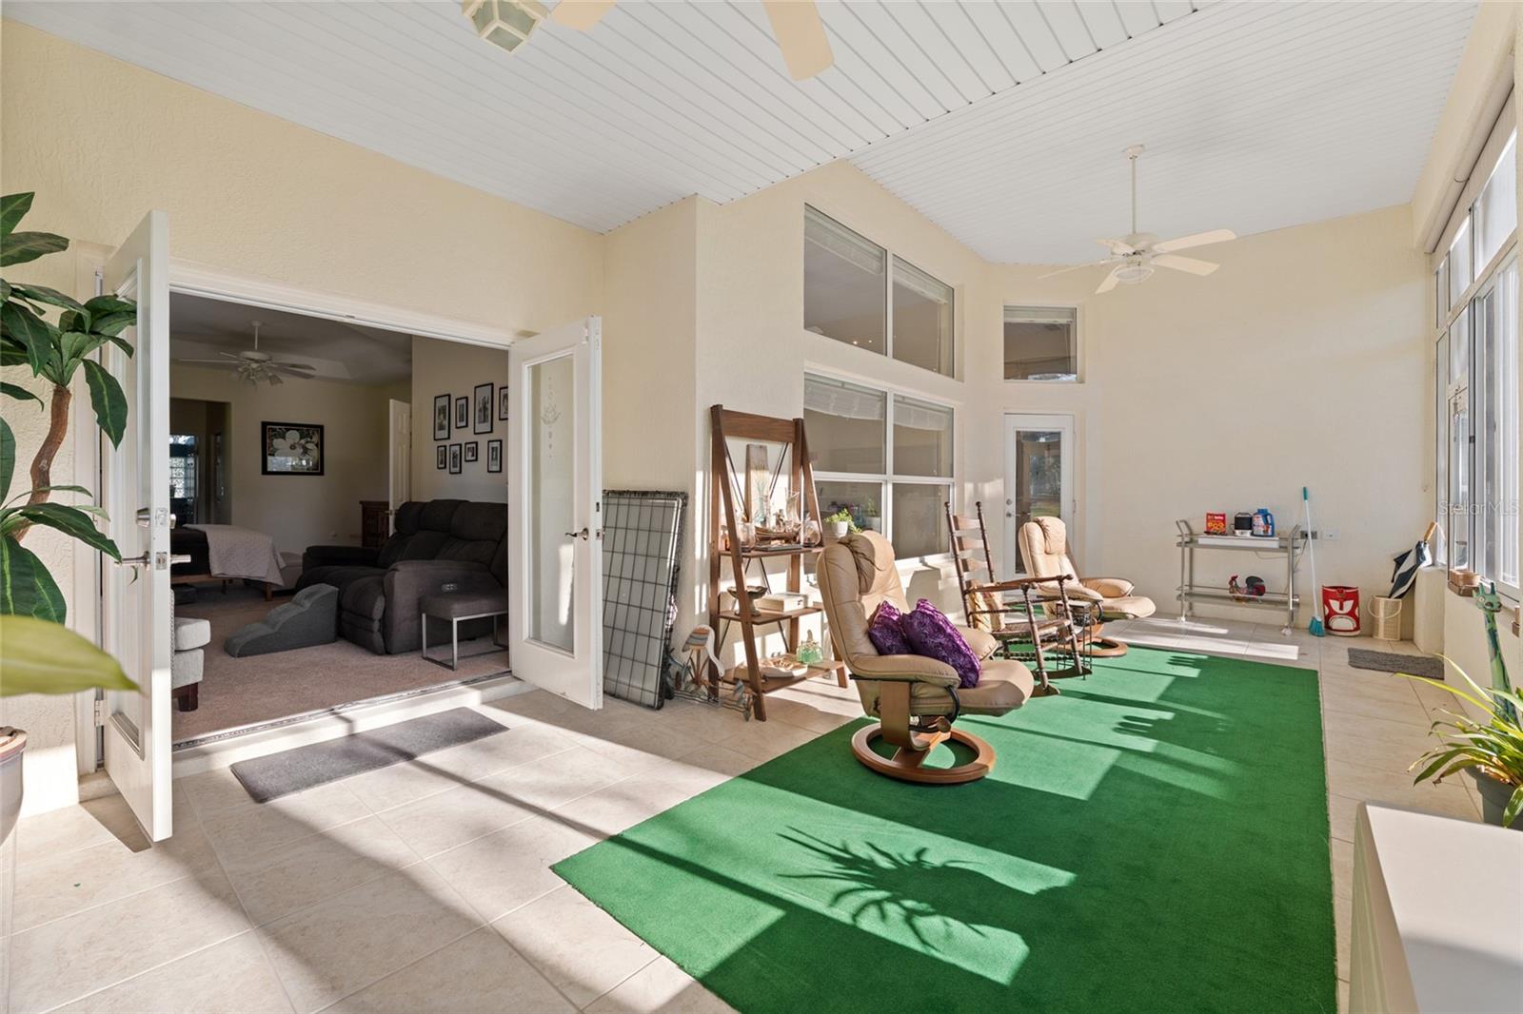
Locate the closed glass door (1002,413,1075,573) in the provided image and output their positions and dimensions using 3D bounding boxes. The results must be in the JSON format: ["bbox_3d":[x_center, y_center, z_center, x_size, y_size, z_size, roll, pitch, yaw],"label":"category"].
[{"bbox_3d":[3.139,-0.043,6.682,0.790,2.040,0.050,0,1,-2],"label":"closed glass door"}]

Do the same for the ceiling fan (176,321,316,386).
[{"bbox_3d":[-5.716,-1.736,6.700,1.280,0.740,1.300,0,0,42],"label":"ceiling fan"}]

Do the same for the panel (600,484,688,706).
[{"bbox_3d":[-0.779,0.537,3.746,0.810,1.260,0.090,1,-7,43],"label":"panel"}]

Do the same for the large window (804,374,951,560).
[{"bbox_3d":[1.138,-0.238,5.105,0.080,1.480,2.450,0,0,42],"label":"large window"}]

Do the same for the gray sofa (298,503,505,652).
[{"bbox_3d":[-3.052,0.490,5.096,2.100,1.055,1.020,1,2,39],"label":"gray sofa"}]

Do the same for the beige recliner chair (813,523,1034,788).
[{"bbox_3d":[0.752,0.642,2.729,0.840,1.000,0.780,0,0,37],"label":"beige recliner chair"}]

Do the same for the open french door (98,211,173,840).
[{"bbox_3d":[-2.285,0.045,2.155,0.855,2.020,0.045,0,0,35],"label":"open french door"}]

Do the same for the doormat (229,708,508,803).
[{"bbox_3d":[-1.846,1.149,2.859,0.540,0.012,1.000,0,0,42],"label":"doormat"}]

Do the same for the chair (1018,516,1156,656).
[{"bbox_3d":[2.583,0.616,4.720,0.820,1.030,0.790,1,2,43],"label":"chair"}]

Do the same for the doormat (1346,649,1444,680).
[{"bbox_3d":[4.610,1.134,4.299,0.510,0.012,0.700,1,2,43],"label":"doormat"}]

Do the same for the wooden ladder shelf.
[{"bbox_3d":[0.107,0.275,3.626,0.450,1.760,0.790,1,2,43],"label":"wooden ladder shelf"}]

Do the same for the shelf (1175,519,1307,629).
[{"bbox_3d":[4.449,0.633,5.535,0.890,0.960,0.380,1,2,43],"label":"shelf"}]

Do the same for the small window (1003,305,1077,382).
[{"bbox_3d":[3.085,-1.801,6.520,0.840,0.830,0.080,0,0,-3],"label":"small window"}]

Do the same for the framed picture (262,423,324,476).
[{"bbox_3d":[-6.986,-0.855,8.831,0.030,0.780,0.750,0,0,42],"label":"framed picture"}]

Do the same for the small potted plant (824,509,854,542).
[{"bbox_3d":[0.570,0.117,4.300,0.180,0.220,0.190,1,2,43],"label":"small potted plant"}]

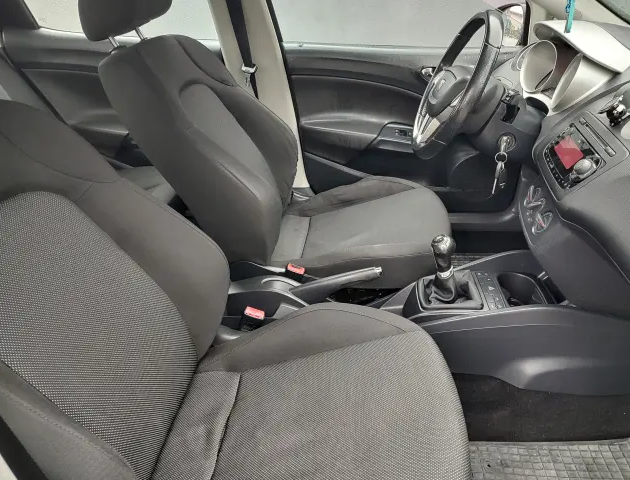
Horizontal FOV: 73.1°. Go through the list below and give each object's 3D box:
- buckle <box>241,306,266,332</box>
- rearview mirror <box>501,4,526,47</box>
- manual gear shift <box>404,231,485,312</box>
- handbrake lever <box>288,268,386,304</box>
[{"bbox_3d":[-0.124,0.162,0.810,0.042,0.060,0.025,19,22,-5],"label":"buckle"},{"bbox_3d":[0.692,-0.738,1.465,0.090,0.145,0.200,-3,22,-7],"label":"rearview mirror"},{"bbox_3d":[0.262,0.052,0.868,0.148,0.140,0.135,-6,22,5],"label":"manual gear shift"},{"bbox_3d":[0.045,0.094,0.884,0.205,0.043,0.034,-16,21,9],"label":"handbrake lever"}]

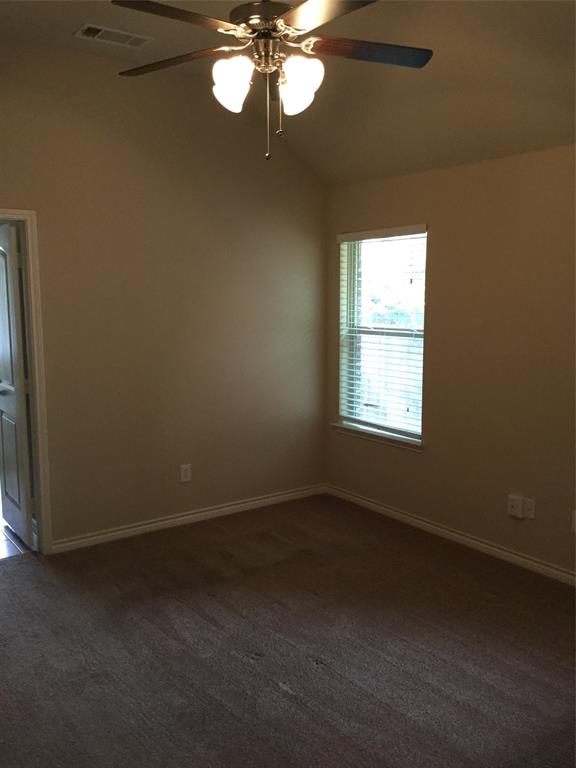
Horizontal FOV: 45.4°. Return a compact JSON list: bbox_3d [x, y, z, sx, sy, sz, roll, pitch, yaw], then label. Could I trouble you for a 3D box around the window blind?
[{"bbox_3d":[0.665,-0.383,5.047,0.060,1.450,0.915,-6,9,-36],"label":"window blind"}]

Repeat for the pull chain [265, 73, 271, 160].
[{"bbox_3d":[-0.078,-1.040,2.676,0.018,0.326,0.018,0,8,0],"label":"pull chain"}]

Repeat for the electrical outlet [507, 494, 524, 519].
[{"bbox_3d":[1.377,0.744,4.165,0.022,0.119,0.080,-6,9,-36],"label":"electrical outlet"}]

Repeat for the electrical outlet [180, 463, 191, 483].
[{"bbox_3d":[-0.723,0.633,4.890,0.073,0.116,0.012,-6,9,-36],"label":"electrical outlet"}]

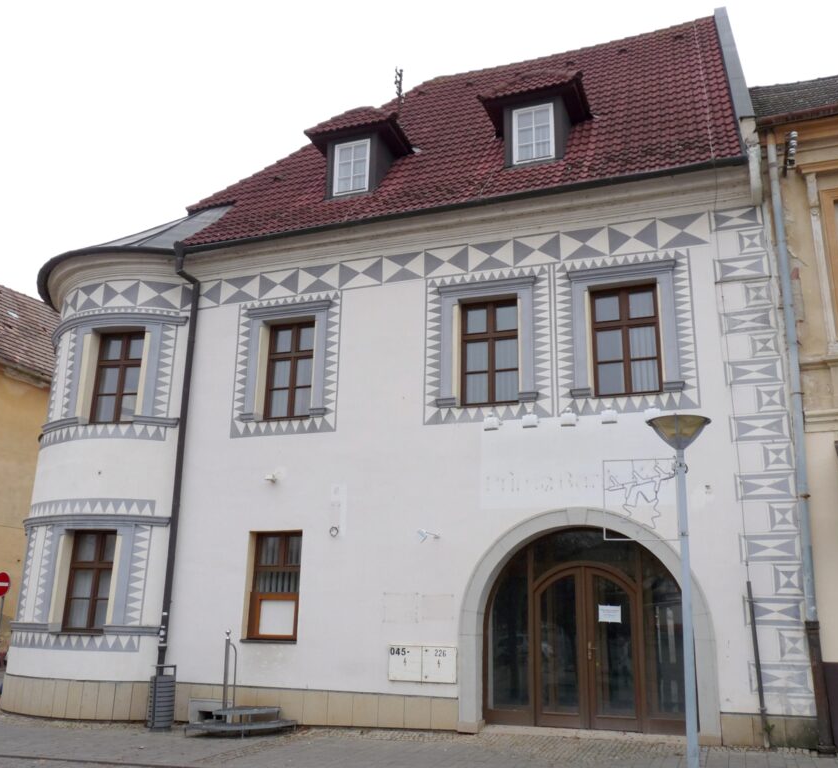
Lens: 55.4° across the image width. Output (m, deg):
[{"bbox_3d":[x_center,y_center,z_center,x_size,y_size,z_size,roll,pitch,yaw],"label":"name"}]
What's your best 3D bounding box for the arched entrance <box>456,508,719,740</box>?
[{"bbox_3d":[2.198,3.221,10.969,3.440,3.020,0.400,-5,-17,19],"label":"arched entrance"}]

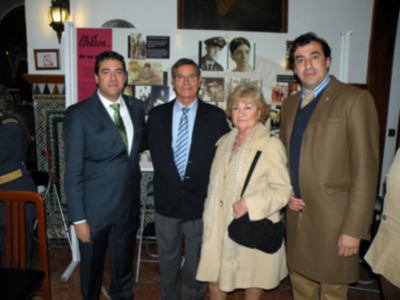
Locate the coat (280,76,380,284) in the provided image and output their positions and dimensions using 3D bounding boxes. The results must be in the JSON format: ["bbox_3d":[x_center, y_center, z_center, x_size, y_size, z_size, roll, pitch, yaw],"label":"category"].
[{"bbox_3d":[0.652,0.155,1.634,0.530,1.020,0.340,8,10,42],"label":"coat"}]

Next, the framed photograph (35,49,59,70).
[{"bbox_3d":[-1.518,-0.898,3.112,0.250,0.205,0.020,2,8,3],"label":"framed photograph"}]

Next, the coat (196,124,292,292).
[{"bbox_3d":[0.243,0.309,1.737,0.500,0.910,0.350,6,9,33],"label":"coat"}]

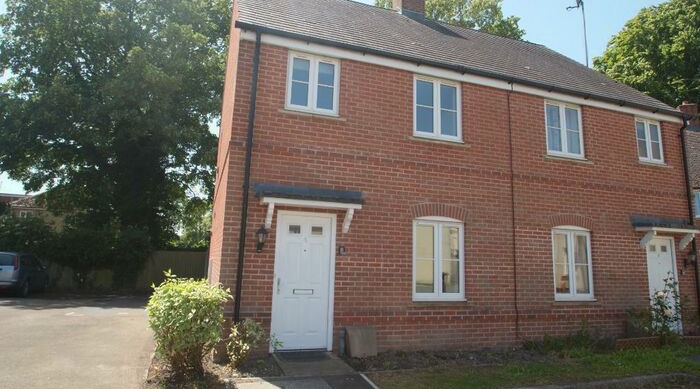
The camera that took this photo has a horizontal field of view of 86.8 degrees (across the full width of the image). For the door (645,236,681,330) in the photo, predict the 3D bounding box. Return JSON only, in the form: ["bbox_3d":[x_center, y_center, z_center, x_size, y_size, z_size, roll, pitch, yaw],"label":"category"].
[{"bbox_3d":[6.601,1.913,7.818,0.930,2.060,0.100,5,-10,-17],"label":"door"}]

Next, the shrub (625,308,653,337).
[{"bbox_3d":[5.544,2.536,7.088,0.520,0.600,0.480,5,-10,-17],"label":"shrub"}]

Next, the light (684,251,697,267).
[{"bbox_3d":[7.277,1.377,7.940,0.160,0.360,0.190,5,-10,-16],"label":"light"}]

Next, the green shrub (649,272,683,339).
[{"bbox_3d":[6.069,2.180,7.080,0.480,1.300,0.420,5,-10,-16],"label":"green shrub"}]

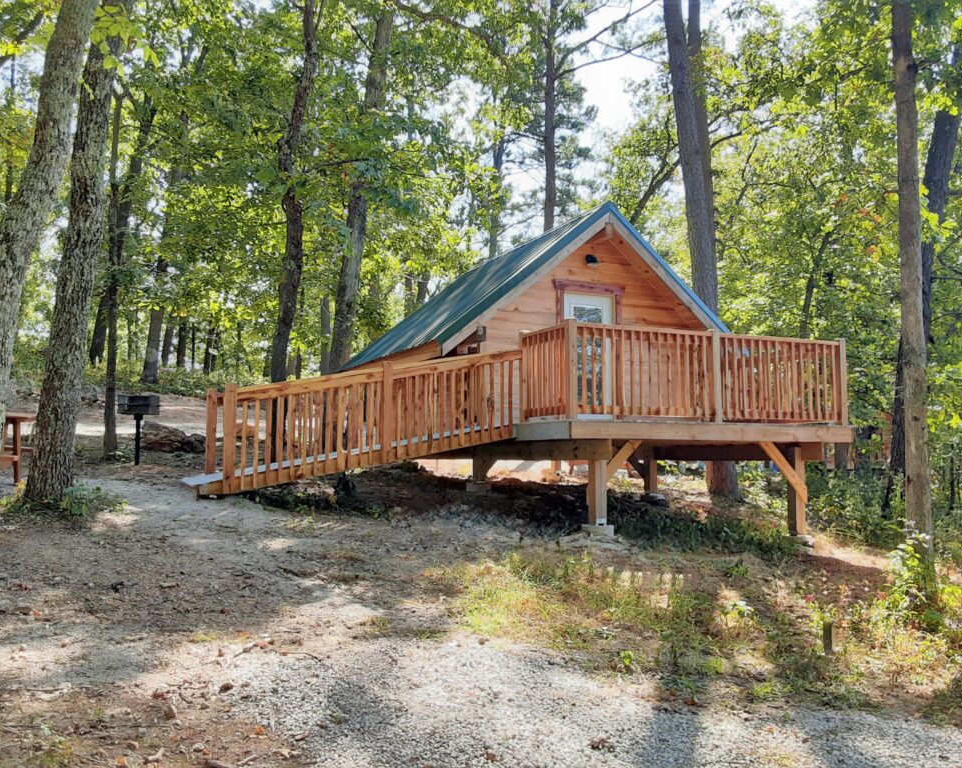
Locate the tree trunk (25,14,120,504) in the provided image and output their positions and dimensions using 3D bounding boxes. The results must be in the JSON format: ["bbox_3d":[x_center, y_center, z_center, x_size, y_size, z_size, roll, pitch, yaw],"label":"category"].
[{"bbox_3d":[-4.096,-1.326,8.170,0.450,5.097,0.450,5,-4,0],"label":"tree trunk"}]

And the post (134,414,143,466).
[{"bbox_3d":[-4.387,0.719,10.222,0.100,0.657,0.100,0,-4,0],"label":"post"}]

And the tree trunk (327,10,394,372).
[{"bbox_3d":[-2.470,-3.267,16.303,0.480,9.065,0.480,6,-4,0],"label":"tree trunk"}]

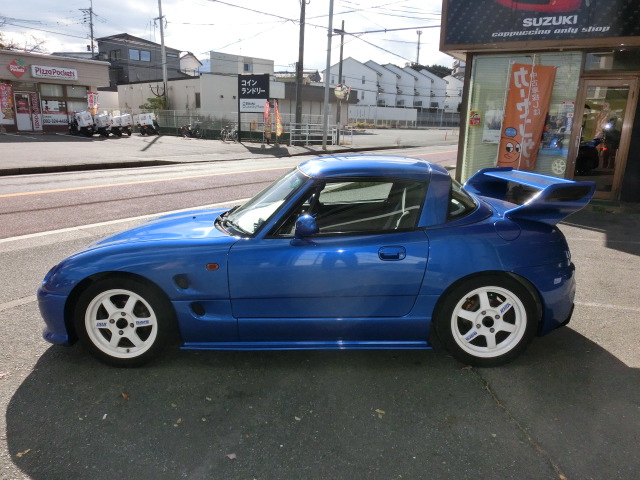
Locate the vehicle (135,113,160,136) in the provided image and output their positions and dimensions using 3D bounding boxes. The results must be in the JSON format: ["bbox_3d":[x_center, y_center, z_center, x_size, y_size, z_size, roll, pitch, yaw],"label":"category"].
[{"bbox_3d":[-9.804,-6.593,26.500,0.630,1.220,1.600,6,15,17],"label":"vehicle"}]

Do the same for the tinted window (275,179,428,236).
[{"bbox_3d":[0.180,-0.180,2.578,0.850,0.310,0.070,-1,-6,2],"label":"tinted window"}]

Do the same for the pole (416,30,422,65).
[{"bbox_3d":[26.801,-51.249,125.000,1.500,11.000,1.500,2,15,0],"label":"pole"}]

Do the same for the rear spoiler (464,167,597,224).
[{"bbox_3d":[1.259,-0.324,3.091,0.500,0.250,1.210,-1,13,2],"label":"rear spoiler"}]

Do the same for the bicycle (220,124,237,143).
[{"bbox_3d":[-4.808,-5.621,24.396,0.550,1.030,1.720,-8,17,-32],"label":"bicycle"}]

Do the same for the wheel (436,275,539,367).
[{"bbox_3d":[0.938,0.439,2.638,0.570,0.570,0.185,0,14,1],"label":"wheel"}]

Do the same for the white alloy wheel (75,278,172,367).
[{"bbox_3d":[-1.121,0.462,2.689,0.530,0.530,0.170,-1,13,2],"label":"white alloy wheel"}]

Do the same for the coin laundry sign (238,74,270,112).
[{"bbox_3d":[-3.614,-8.066,25.500,2.000,2.000,0.150,9,17,28],"label":"coin laundry sign"}]

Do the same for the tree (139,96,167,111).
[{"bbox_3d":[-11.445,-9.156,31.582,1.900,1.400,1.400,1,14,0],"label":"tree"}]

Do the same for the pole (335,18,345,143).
[{"bbox_3d":[1.077,-7.897,23.572,0.300,6.070,0.250,2,14,0],"label":"pole"}]

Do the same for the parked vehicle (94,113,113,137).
[{"bbox_3d":[-12.675,-6.685,26.751,1.720,1.360,0.630,10,17,30],"label":"parked vehicle"}]

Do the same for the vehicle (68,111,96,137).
[{"bbox_3d":[-13.651,-6.651,26.455,1.720,1.420,0.630,10,17,30],"label":"vehicle"}]

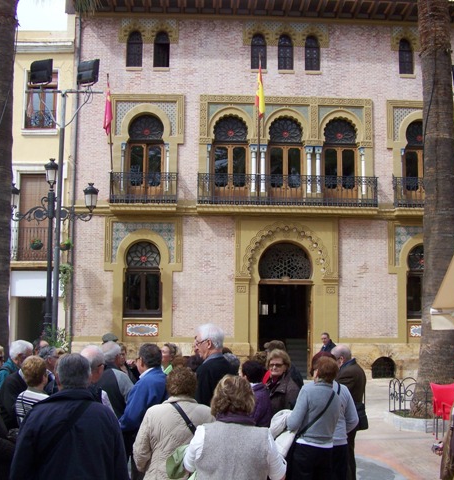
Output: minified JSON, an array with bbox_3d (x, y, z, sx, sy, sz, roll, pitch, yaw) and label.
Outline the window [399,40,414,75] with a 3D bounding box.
[{"bbox_3d":[6.201,-6.331,24.239,0.509,1.289,0.200,1,-7,-3],"label":"window"}]

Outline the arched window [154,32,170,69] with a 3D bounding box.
[{"bbox_3d":[-2.206,-6.447,23.776,0.539,1.265,0.200,1,-7,-3],"label":"arched window"}]

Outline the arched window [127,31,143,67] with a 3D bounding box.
[{"bbox_3d":[-3.322,-6.916,25.441,0.593,1.359,0.200,1,-7,-3],"label":"arched window"}]

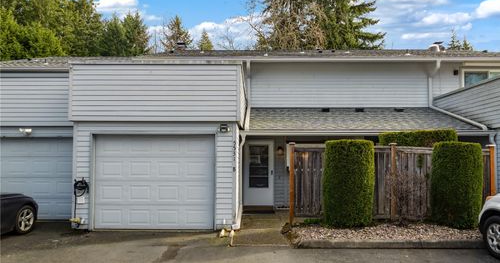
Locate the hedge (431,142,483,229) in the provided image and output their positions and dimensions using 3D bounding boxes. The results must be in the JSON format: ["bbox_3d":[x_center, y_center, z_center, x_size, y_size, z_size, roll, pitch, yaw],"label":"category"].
[{"bbox_3d":[4.590,1.150,8.330,0.960,1.860,0.930,0,-3,0],"label":"hedge"}]

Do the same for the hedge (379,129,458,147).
[{"bbox_3d":[4.280,1.100,9.650,1.800,2.200,0.920,0,-3,0],"label":"hedge"}]

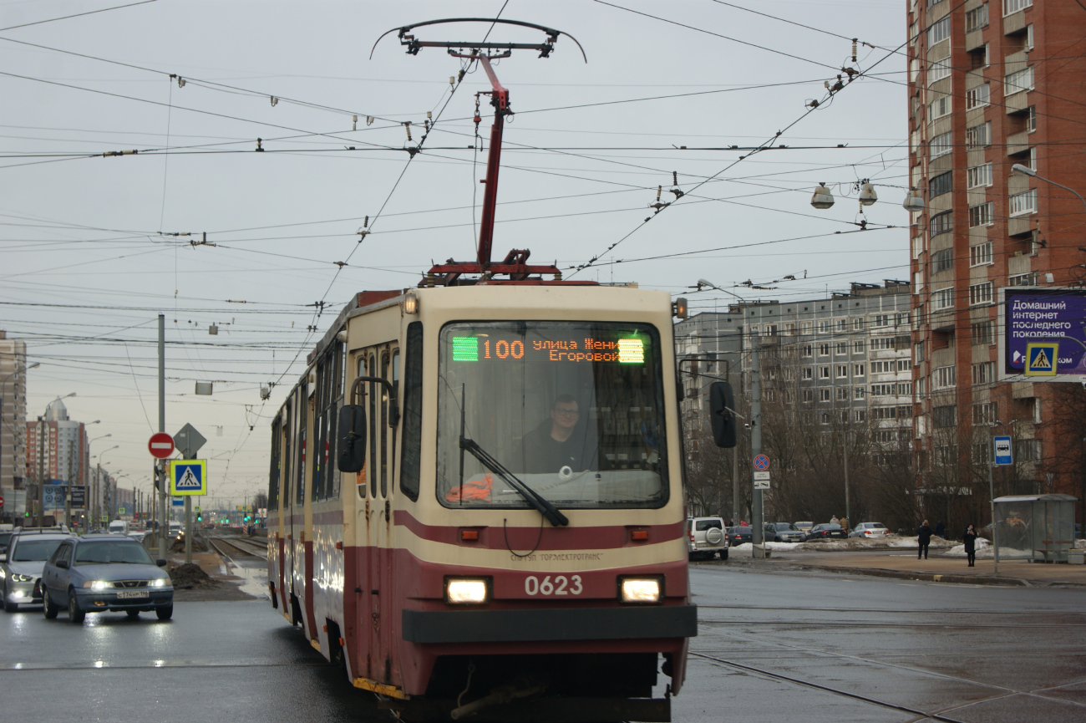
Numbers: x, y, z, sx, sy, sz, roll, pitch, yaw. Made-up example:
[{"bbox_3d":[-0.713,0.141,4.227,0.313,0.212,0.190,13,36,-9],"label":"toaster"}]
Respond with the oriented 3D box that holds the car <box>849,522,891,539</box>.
[{"bbox_3d":[20.100,10.653,152.054,1.760,1.470,4.530,0,-4,-5],"label":"car"}]

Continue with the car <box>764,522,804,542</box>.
[{"bbox_3d":[14.984,10.873,153.915,1.820,1.660,4.300,1,-4,-13],"label":"car"}]

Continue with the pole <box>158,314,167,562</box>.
[{"bbox_3d":[-10.241,2.339,66.500,0.190,7.200,0.190,-1,-4,0],"label":"pole"}]

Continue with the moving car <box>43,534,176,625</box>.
[{"bbox_3d":[-7.343,3.618,41.583,1.680,1.400,4.480,1,-4,-21],"label":"moving car"}]

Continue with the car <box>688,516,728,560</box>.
[{"bbox_3d":[7.170,8.097,113.458,1.920,1.960,4.720,1,-4,-7],"label":"car"}]

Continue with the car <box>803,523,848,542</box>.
[{"bbox_3d":[17.492,10.733,152.086,1.840,1.470,4.600,0,-4,-6],"label":"car"}]

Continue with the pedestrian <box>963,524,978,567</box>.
[{"bbox_3d":[15.837,6.796,91.500,0.550,1.610,0.420,0,-4,4],"label":"pedestrian"}]

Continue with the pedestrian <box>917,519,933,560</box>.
[{"bbox_3d":[16.390,7.644,106.000,0.600,1.690,0.380,0,-4,5],"label":"pedestrian"}]

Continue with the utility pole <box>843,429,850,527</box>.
[{"bbox_3d":[19.296,7.918,157.000,0.180,7.300,0.180,-2,-4,0],"label":"utility pole"}]

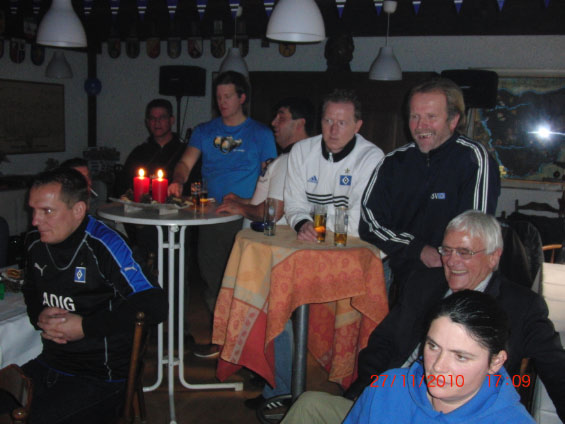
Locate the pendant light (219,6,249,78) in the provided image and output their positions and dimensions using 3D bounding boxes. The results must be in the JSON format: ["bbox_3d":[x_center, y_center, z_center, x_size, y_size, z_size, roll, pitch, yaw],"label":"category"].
[{"bbox_3d":[-0.414,-1.501,5.357,0.285,0.622,0.285,2,7,0],"label":"pendant light"}]

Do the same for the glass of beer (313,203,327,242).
[{"bbox_3d":[0.154,0.043,2.410,0.053,0.152,0.053,2,7,0],"label":"glass of beer"}]

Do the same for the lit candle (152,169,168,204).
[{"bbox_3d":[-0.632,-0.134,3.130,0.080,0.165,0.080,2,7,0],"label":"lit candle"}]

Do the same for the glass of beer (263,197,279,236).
[{"bbox_3d":[-0.049,0.013,2.561,0.056,0.163,0.056,2,7,0],"label":"glass of beer"}]

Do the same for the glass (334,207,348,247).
[{"bbox_3d":[0.231,0.053,2.332,0.053,0.155,0.053,2,7,0],"label":"glass"}]

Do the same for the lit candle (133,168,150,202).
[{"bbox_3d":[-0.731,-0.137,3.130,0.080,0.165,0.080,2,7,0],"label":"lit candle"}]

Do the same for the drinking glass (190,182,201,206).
[{"bbox_3d":[-0.484,-0.102,3.364,0.056,0.135,0.056,2,7,0],"label":"drinking glass"}]

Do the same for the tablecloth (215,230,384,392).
[{"bbox_3d":[0.067,0.379,2.530,0.690,0.570,0.660,2,7,0],"label":"tablecloth"}]

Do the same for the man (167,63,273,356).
[{"bbox_3d":[-0.333,0.077,3.508,0.600,1.742,0.480,3,7,11],"label":"man"}]

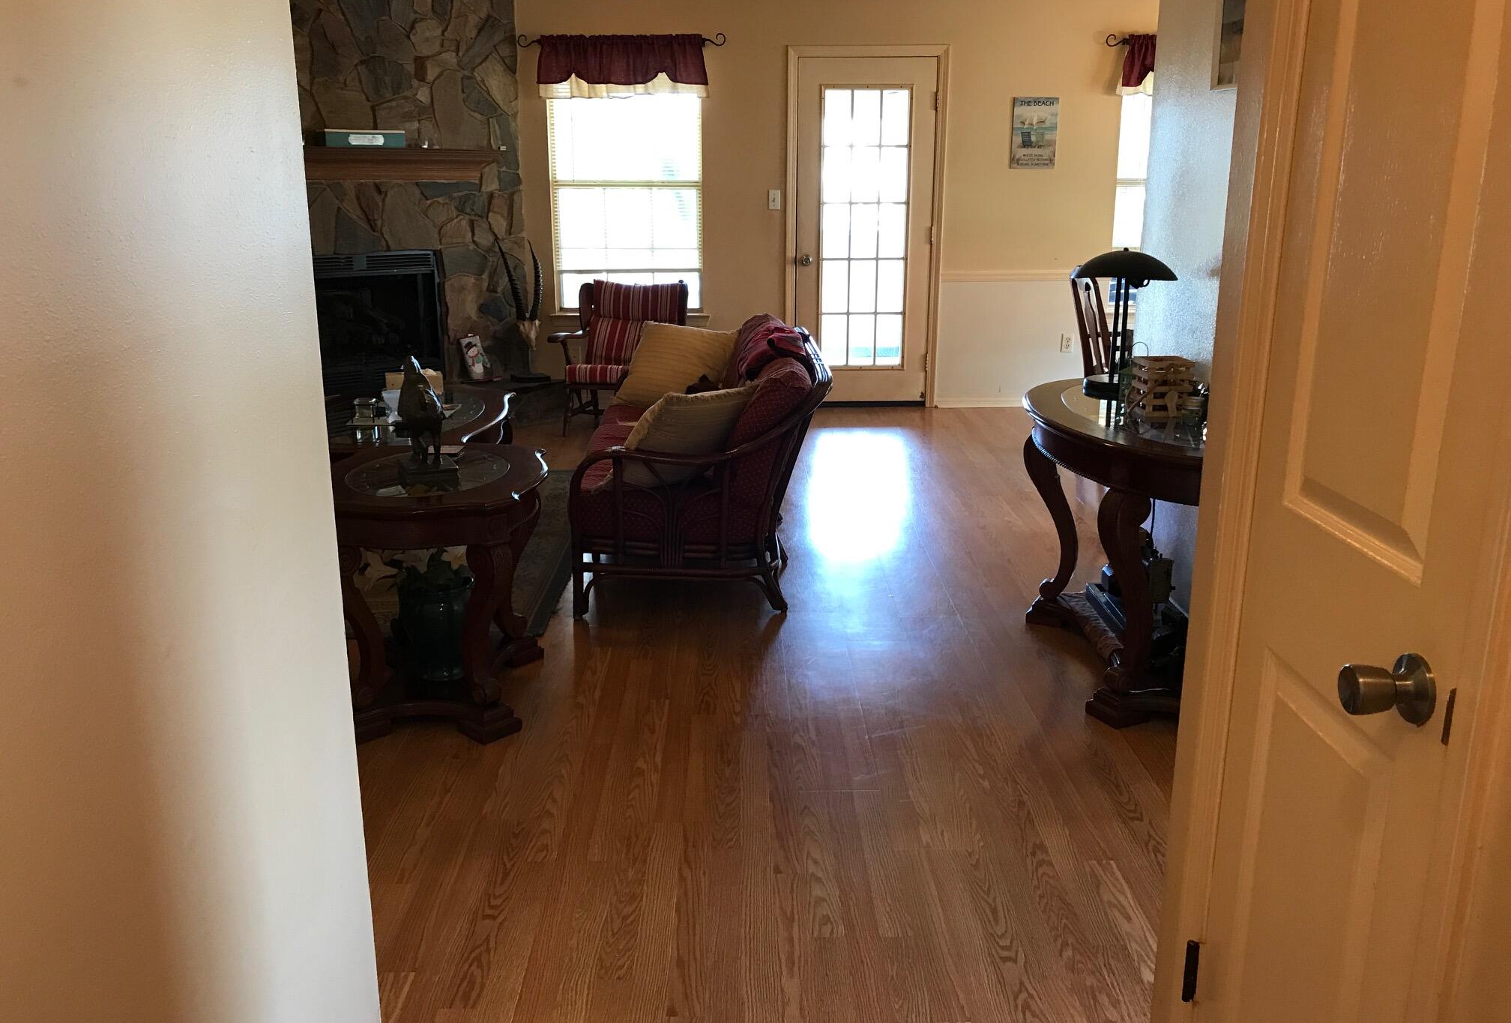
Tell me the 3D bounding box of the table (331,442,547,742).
[{"bbox_3d":[-0.881,0.194,3.349,0.640,0.610,0.840,0,15,-1],"label":"table"}]

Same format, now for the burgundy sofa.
[{"bbox_3d":[-0.183,-0.274,4.656,0.840,0.840,1.650,0,15,-1],"label":"burgundy sofa"}]

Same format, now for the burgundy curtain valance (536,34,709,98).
[{"bbox_3d":[-0.763,-2.584,7.083,0.985,0.345,0.100,0,15,-1],"label":"burgundy curtain valance"}]

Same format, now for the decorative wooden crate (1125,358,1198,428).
[{"bbox_3d":[1.145,-0.349,3.426,0.145,0.150,0.150,0,15,-1],"label":"decorative wooden crate"}]

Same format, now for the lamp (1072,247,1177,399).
[{"bbox_3d":[1.118,-0.588,3.760,0.316,0.437,0.316,0,15,-1],"label":"lamp"}]

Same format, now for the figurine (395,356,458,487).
[{"bbox_3d":[-0.876,-0.252,3.225,0.130,0.316,0.170,-9,17,-30],"label":"figurine"}]

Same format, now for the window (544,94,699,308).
[{"bbox_3d":[-0.780,-1.924,7.364,0.910,1.400,0.120,0,15,-1],"label":"window"}]

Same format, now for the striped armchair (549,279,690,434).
[{"bbox_3d":[-0.748,-0.899,7.018,0.670,0.820,0.750,3,15,9],"label":"striped armchair"}]

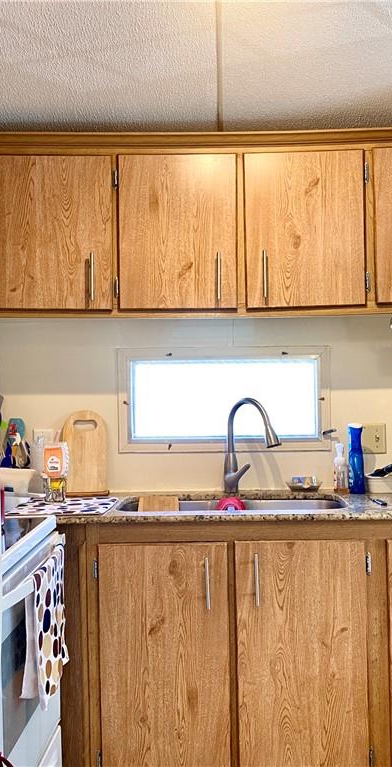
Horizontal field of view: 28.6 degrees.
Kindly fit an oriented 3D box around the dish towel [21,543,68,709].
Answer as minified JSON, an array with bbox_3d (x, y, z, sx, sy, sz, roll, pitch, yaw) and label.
[{"bbox_3d":[-0.398,0.630,2.076,0.068,0.335,0.375,-1,0,2],"label":"dish towel"}]

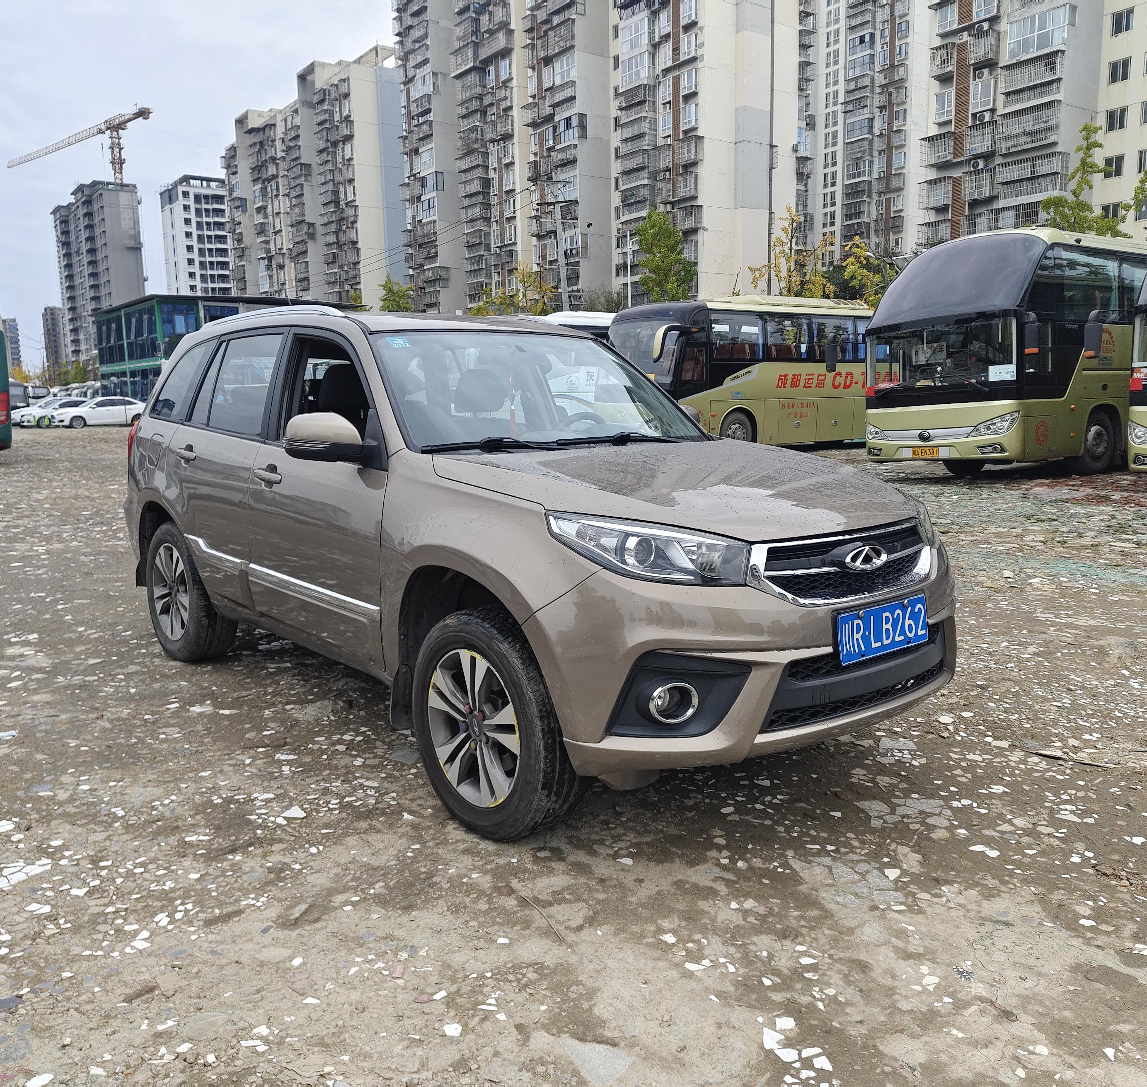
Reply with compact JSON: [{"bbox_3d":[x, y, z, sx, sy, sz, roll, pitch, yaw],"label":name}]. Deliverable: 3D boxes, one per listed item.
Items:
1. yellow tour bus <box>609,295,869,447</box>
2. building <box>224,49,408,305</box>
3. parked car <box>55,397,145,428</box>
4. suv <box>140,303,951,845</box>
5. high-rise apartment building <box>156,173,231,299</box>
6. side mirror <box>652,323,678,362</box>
[{"bbox_3d":[5.609,-4.180,24.238,11.300,3.550,2.500,-7,11,-35],"label":"yellow tour bus"},{"bbox_3d":[-44.266,-50.173,170.662,14.000,52.000,61.000,-7,11,-36],"label":"building"},{"bbox_3d":[-22.700,-6.315,46.500,1.840,1.480,4.700,7,12,44],"label":"parked car"},{"bbox_3d":[-0.510,-0.185,4.236,1.820,1.660,4.420,-7,11,-40],"label":"suv"},{"bbox_3d":[-86.541,-61.079,240.056,25.000,54.000,16.500,-7,11,-36],"label":"high-rise apartment building"},{"bbox_3d":[1.902,-4.195,20.100,0.360,0.800,0.320,-7,11,-35],"label":"side mirror"}]

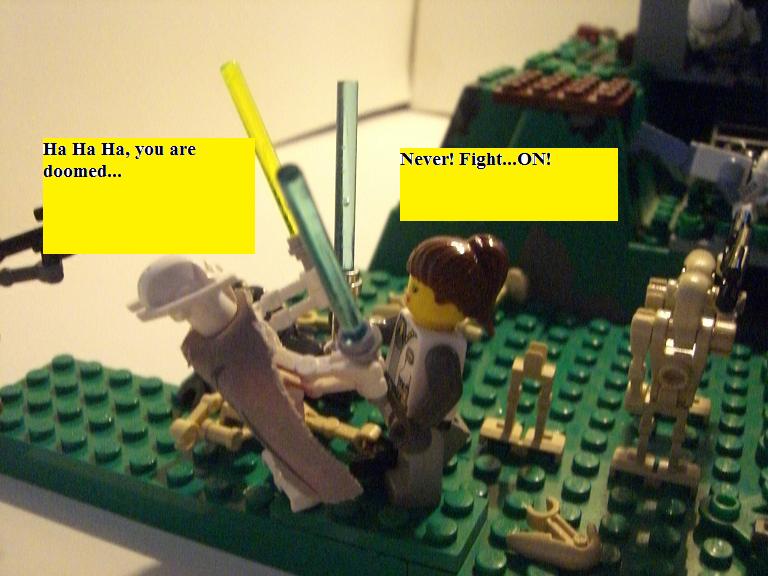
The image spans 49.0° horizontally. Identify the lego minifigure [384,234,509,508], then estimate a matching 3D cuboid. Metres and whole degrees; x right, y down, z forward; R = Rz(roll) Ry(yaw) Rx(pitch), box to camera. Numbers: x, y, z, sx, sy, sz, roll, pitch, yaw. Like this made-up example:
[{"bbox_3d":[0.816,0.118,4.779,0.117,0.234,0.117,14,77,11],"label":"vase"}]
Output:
[{"bbox_3d":[0.009,0.013,0.138,0.019,0.043,0.022,-1,23,-15],"label":"lego minifigure"}]

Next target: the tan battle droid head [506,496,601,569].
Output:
[{"bbox_3d":[0.026,0.037,0.129,0.014,0.005,0.012,4,23,9],"label":"tan battle droid head"}]

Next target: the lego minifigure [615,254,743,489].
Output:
[{"bbox_3d":[0.051,0.014,0.147,0.019,0.042,0.018,9,25,22],"label":"lego minifigure"}]

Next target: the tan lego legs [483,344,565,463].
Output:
[{"bbox_3d":[0.027,0.021,0.157,0.016,0.022,0.008,9,25,22],"label":"tan lego legs"}]

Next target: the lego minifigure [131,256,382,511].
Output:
[{"bbox_3d":[-0.019,0.014,0.138,0.028,0.045,0.019,-32,26,2],"label":"lego minifigure"}]

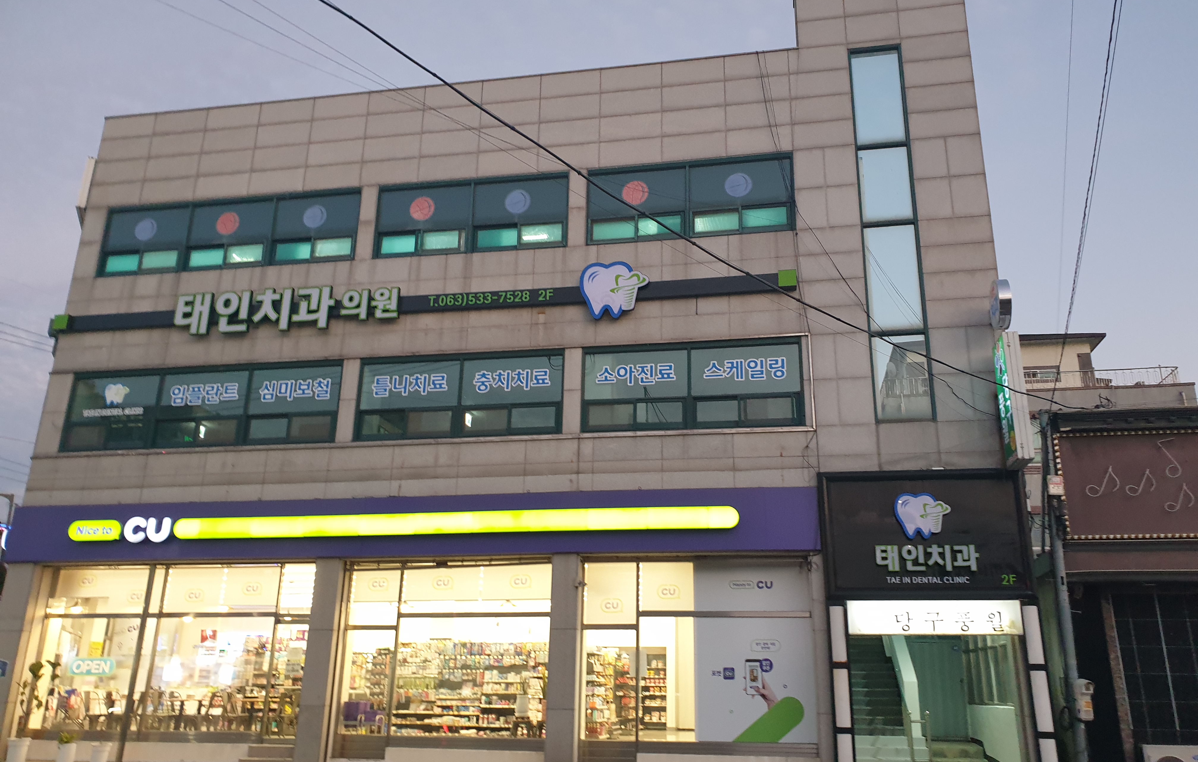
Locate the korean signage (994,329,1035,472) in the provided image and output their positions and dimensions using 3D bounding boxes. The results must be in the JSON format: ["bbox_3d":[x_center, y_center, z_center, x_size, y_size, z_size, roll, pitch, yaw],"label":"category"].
[{"bbox_3d":[6.039,0.290,13.163,0.219,1.890,0.660,-2,-18,10],"label":"korean signage"}]

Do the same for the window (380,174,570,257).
[{"bbox_3d":[-2.318,-2.978,16.276,3.603,1.478,0.120,-2,-18,10],"label":"window"}]

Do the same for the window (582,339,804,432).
[{"bbox_3d":[1.489,0.084,14.570,3.570,1.453,0.120,-2,-18,10],"label":"window"}]

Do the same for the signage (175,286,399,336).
[{"bbox_3d":[-5.610,-1.257,16.160,4.302,0.822,0.140,-2,-18,10],"label":"signage"}]

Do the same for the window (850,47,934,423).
[{"bbox_3d":[4.781,-2.622,14.835,0.862,6.843,0.120,-2,-18,10],"label":"window"}]

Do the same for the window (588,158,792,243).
[{"bbox_3d":[1.565,-3.140,15.604,3.568,1.478,0.120,-2,-18,10],"label":"window"}]

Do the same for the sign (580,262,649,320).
[{"bbox_3d":[0.273,-1.496,15.135,1.171,1.037,0.130,-2,-18,10],"label":"sign"}]

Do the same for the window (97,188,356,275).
[{"bbox_3d":[-7.049,-2.797,17.101,5.286,1.480,0.120,-2,-18,10],"label":"window"}]

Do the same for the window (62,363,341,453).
[{"bbox_3d":[-7.104,0.479,16.046,5.322,1.476,0.120,-2,-18,10],"label":"window"}]

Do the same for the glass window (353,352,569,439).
[{"bbox_3d":[-2.375,0.261,15.234,3.628,1.455,0.120,-2,-18,10],"label":"glass window"}]

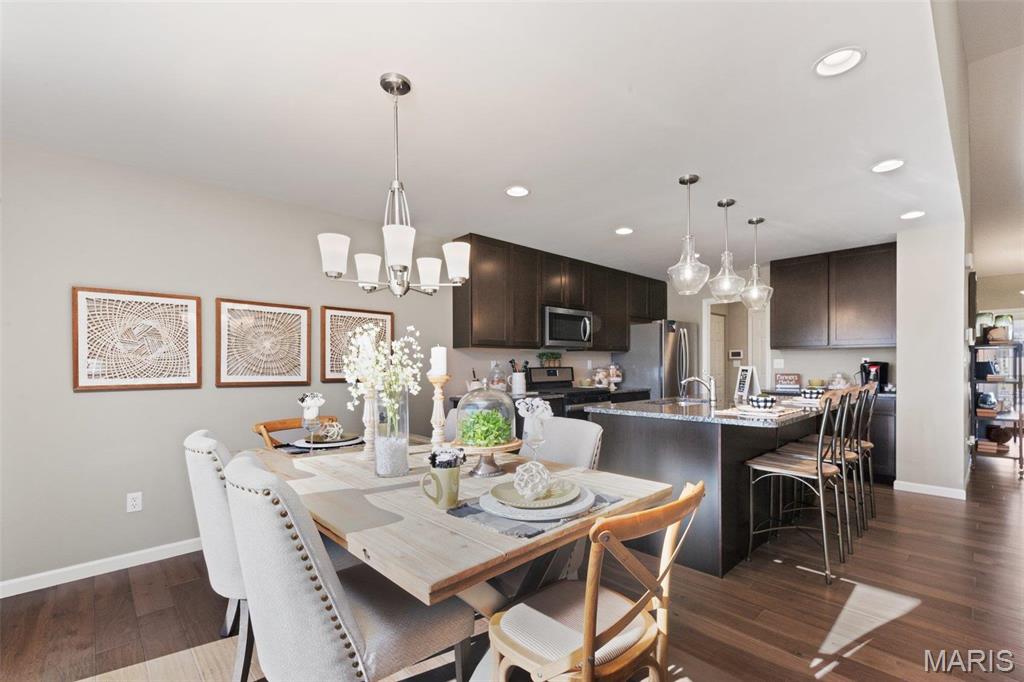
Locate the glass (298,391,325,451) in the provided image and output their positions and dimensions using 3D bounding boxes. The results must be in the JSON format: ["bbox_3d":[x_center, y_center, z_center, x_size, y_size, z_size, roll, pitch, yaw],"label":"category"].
[{"bbox_3d":[-1.061,0.428,2.253,0.120,0.311,0.120,2,-2,-43],"label":"glass"}]

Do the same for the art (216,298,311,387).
[{"bbox_3d":[-1.795,0.027,3.127,0.600,0.600,0.030,2,-4,-43],"label":"art"}]

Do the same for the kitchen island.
[{"bbox_3d":[1.669,0.940,3.300,1.920,0.914,1.160,2,-4,-43],"label":"kitchen island"}]

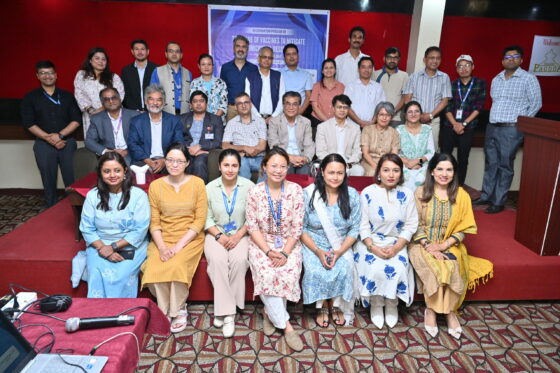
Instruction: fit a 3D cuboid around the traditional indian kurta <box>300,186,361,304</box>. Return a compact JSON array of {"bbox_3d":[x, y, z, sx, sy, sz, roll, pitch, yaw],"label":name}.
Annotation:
[{"bbox_3d":[0.385,0.413,2.815,0.450,0.810,0.550,1,16,5],"label":"traditional indian kurta"}]

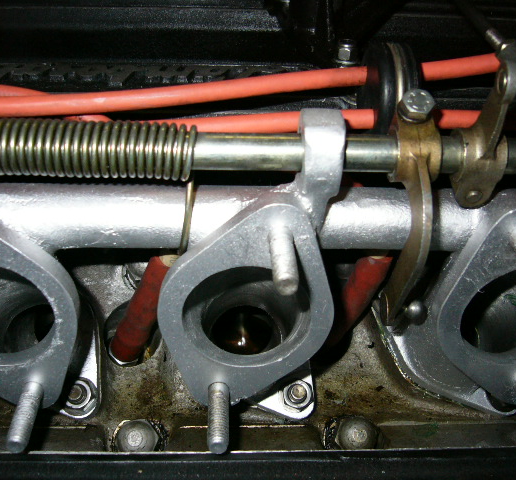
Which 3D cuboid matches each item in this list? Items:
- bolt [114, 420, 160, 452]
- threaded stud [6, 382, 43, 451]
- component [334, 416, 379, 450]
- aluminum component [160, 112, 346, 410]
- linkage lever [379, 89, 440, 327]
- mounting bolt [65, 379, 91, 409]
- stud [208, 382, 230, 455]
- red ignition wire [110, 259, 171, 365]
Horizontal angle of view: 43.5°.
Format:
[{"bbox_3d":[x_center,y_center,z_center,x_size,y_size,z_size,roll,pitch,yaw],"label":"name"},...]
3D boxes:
[{"bbox_3d":[-0.056,0.092,0.299,0.018,0.016,0.020,0,71,-2],"label":"bolt"},{"bbox_3d":[-0.085,0.064,0.235,0.008,0.008,0.027,0,32,-2],"label":"threaded stud"},{"bbox_3d":[0.044,0.087,0.290,0.019,0.017,0.019,0,73,-2],"label":"component"},{"bbox_3d":[-0.002,0.009,0.244,0.067,0.109,0.040,0,32,-2],"label":"aluminum component"},{"bbox_3d":[0.059,-0.006,0.247,0.022,0.101,0.024,0,32,-2],"label":"linkage lever"},{"bbox_3d":[-0.084,0.071,0.301,0.013,0.012,0.015,0,65,-1],"label":"mounting bolt"},{"bbox_3d":[-0.015,0.065,0.238,0.008,0.008,0.028,0,32,-2],"label":"stud"},{"bbox_3d":[-0.053,0.033,0.302,0.015,0.060,0.015,19,31,-13],"label":"red ignition wire"}]

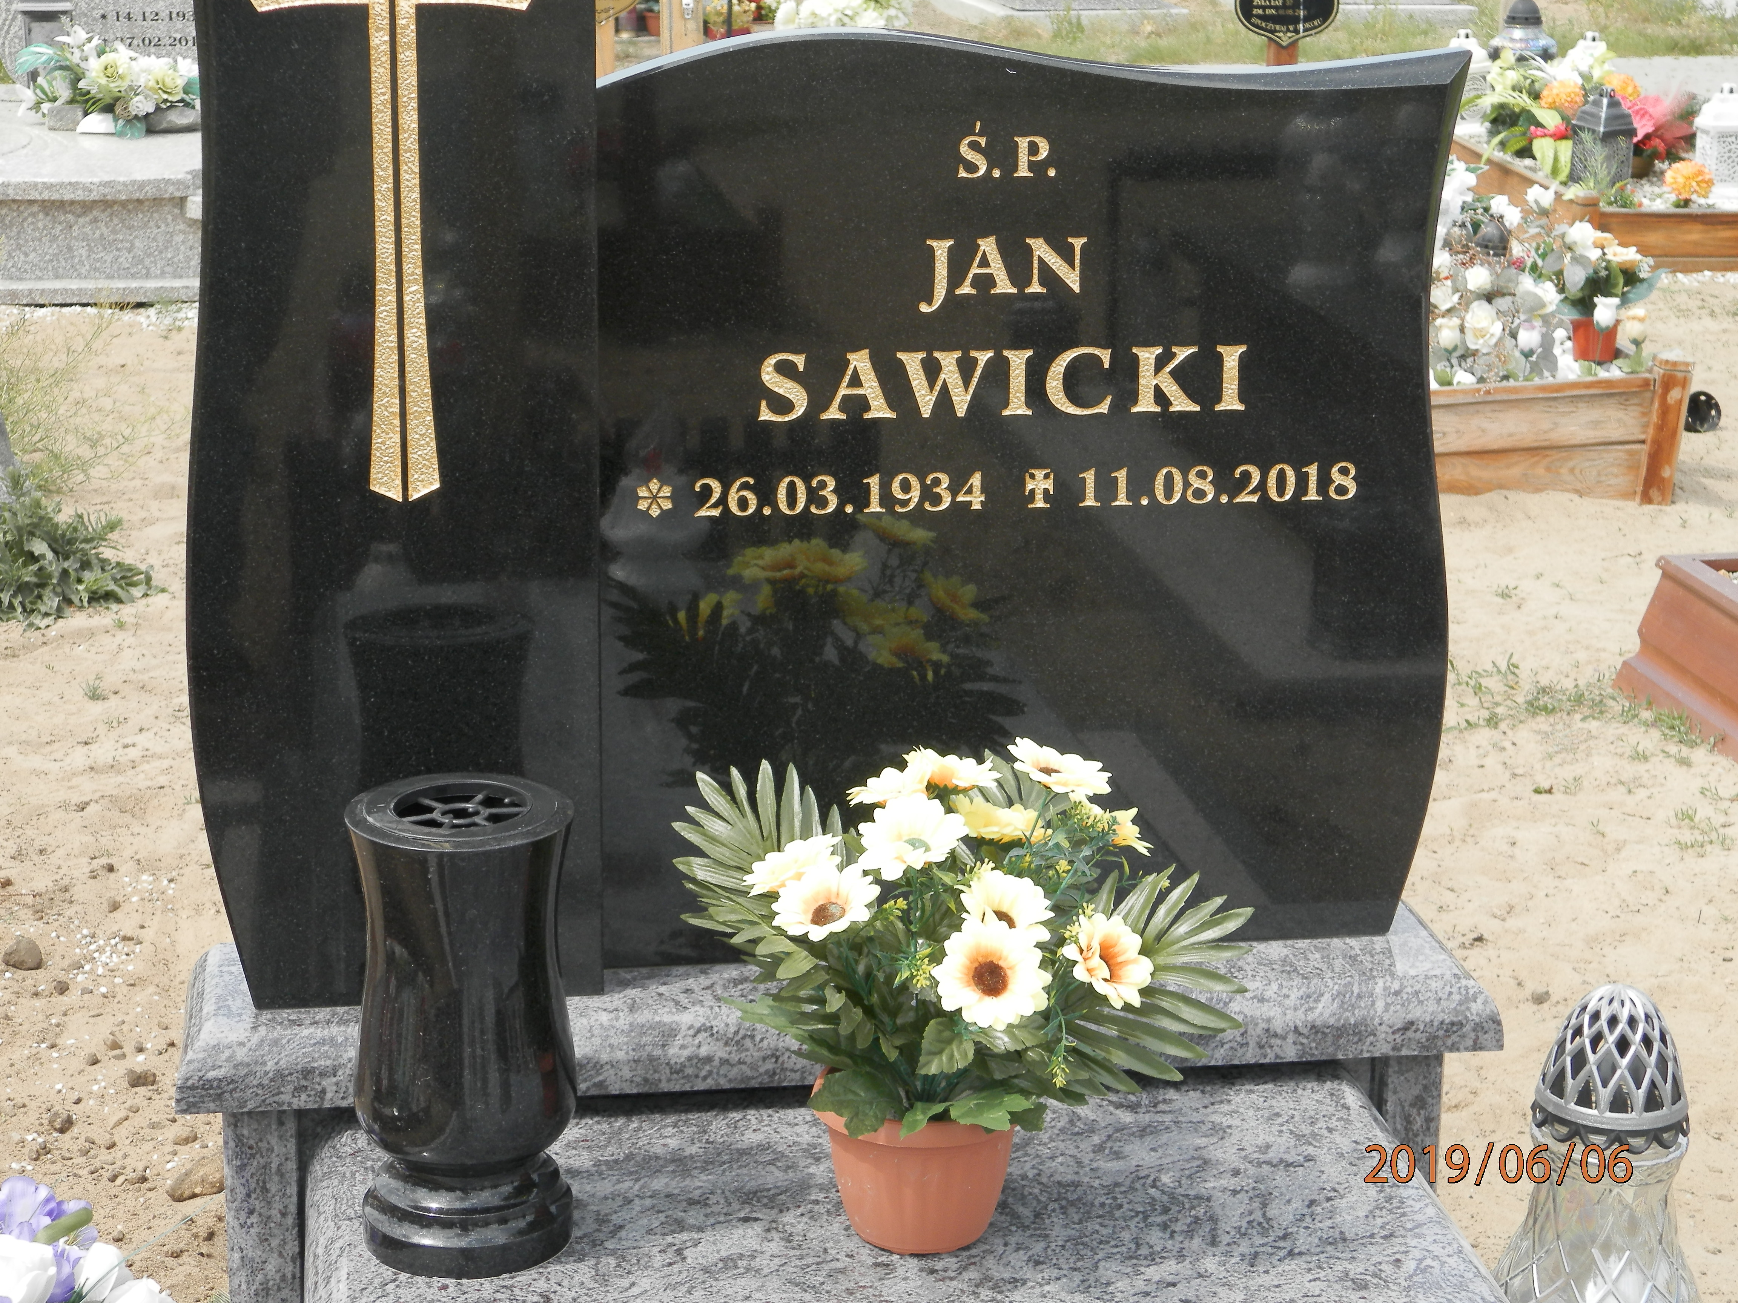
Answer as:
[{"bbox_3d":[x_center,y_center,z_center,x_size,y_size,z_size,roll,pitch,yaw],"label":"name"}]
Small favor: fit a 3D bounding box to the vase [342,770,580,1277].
[{"bbox_3d":[-0.274,0.253,2.312,0.153,0.305,0.153,-1,16,-5],"label":"vase"}]

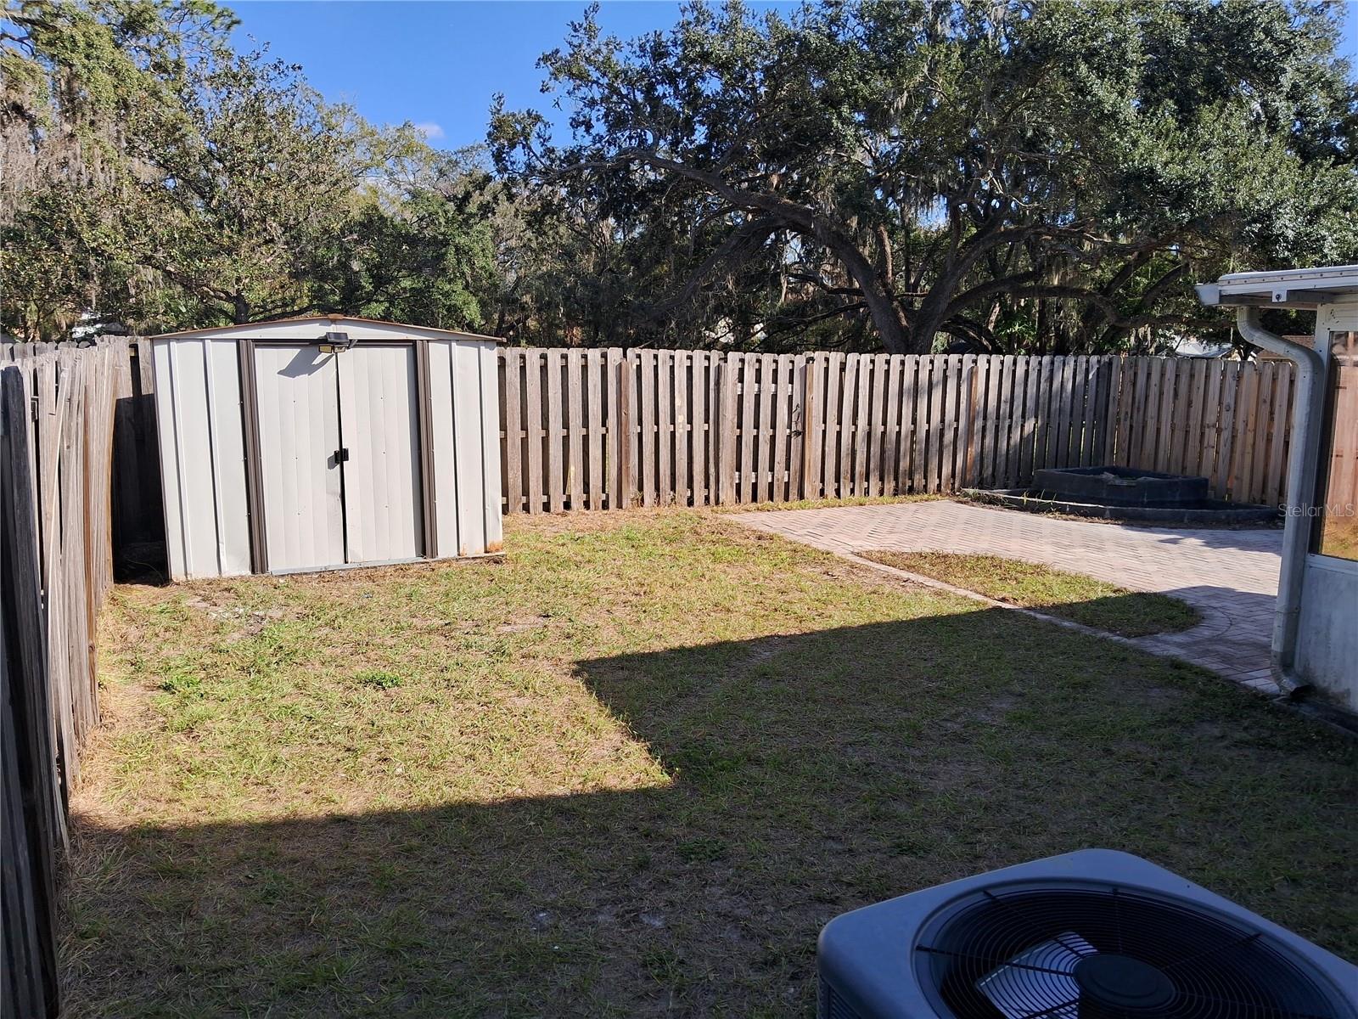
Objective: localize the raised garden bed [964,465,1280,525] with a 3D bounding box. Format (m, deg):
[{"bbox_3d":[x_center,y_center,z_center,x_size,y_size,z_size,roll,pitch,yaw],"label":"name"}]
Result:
[{"bbox_3d":[5.136,-0.226,11.813,2.650,0.400,2.650,-3,9,-17],"label":"raised garden bed"}]

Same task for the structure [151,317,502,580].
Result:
[{"bbox_3d":[-2.933,-0.613,8.585,2.581,1.926,1.750,-4,9,-24],"label":"structure"}]

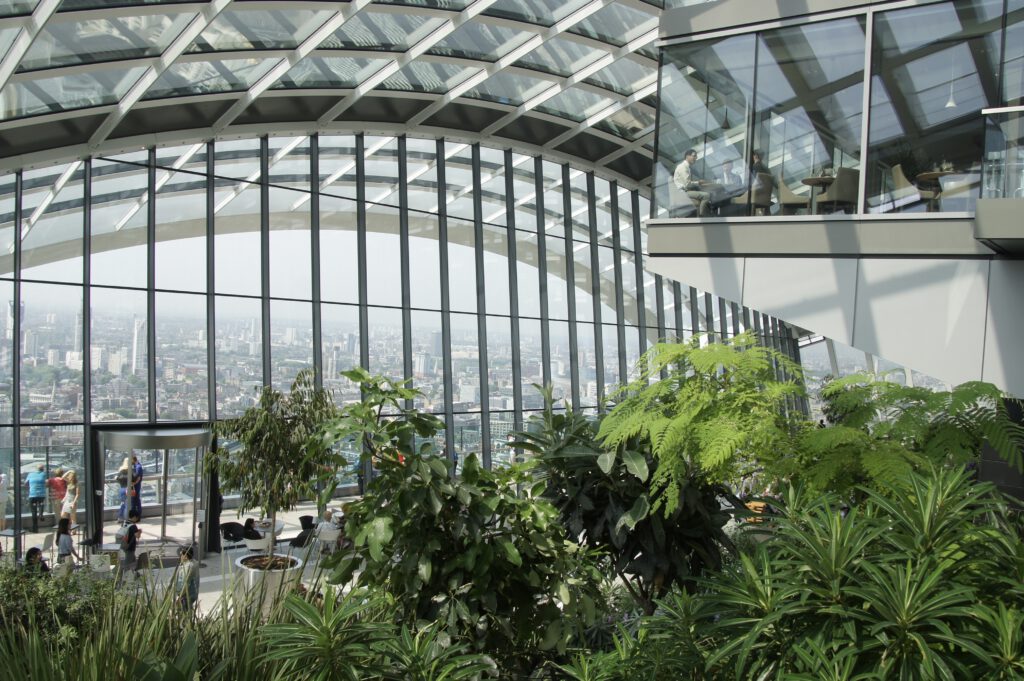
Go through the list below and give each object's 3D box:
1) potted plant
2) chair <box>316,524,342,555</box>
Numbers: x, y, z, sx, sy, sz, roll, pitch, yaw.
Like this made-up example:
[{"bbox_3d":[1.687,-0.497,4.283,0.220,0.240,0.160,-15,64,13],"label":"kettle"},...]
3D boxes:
[{"bbox_3d":[-4.654,2.999,14.850,2.300,4.600,2.300,3,1,-19],"label":"potted plant"},{"bbox_3d":[-4.324,4.834,18.353,0.520,0.740,0.540,3,1,0],"label":"chair"}]

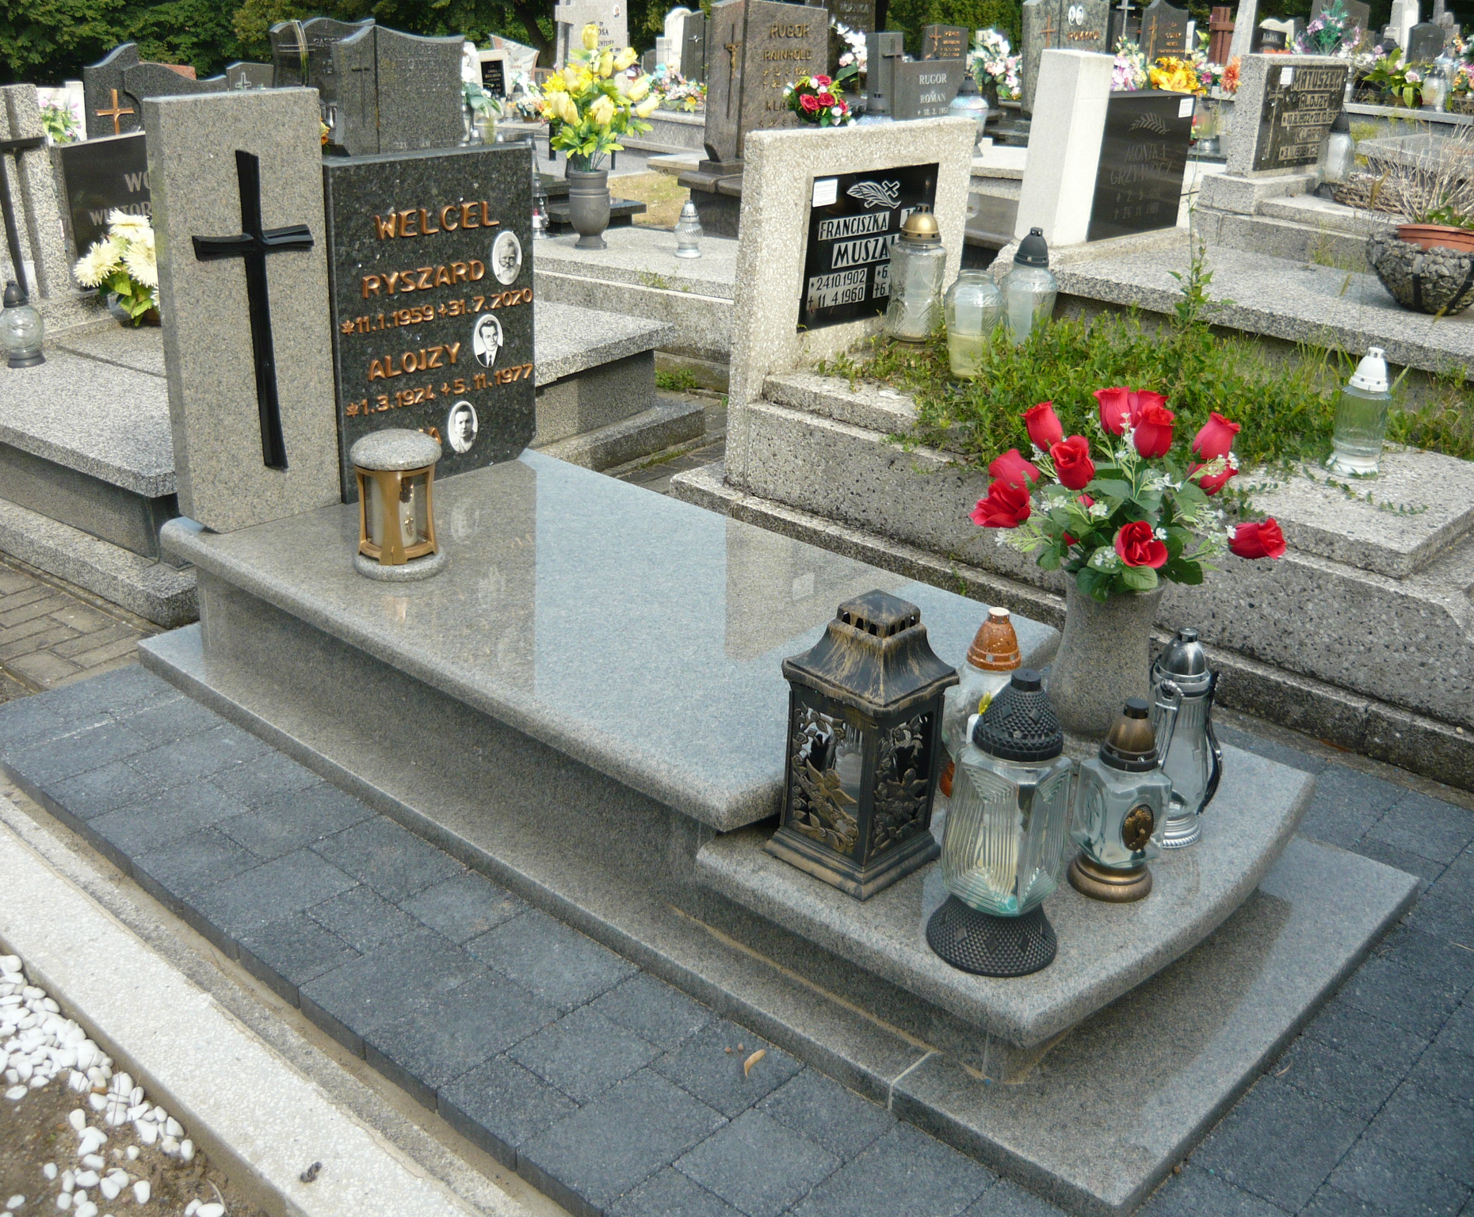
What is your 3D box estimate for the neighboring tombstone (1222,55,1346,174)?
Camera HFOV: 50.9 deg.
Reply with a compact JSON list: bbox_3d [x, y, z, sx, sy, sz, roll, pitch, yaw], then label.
[{"bbox_3d":[2.306,-2.060,6.465,0.103,0.444,0.838,21,29,37],"label":"neighboring tombstone"}]

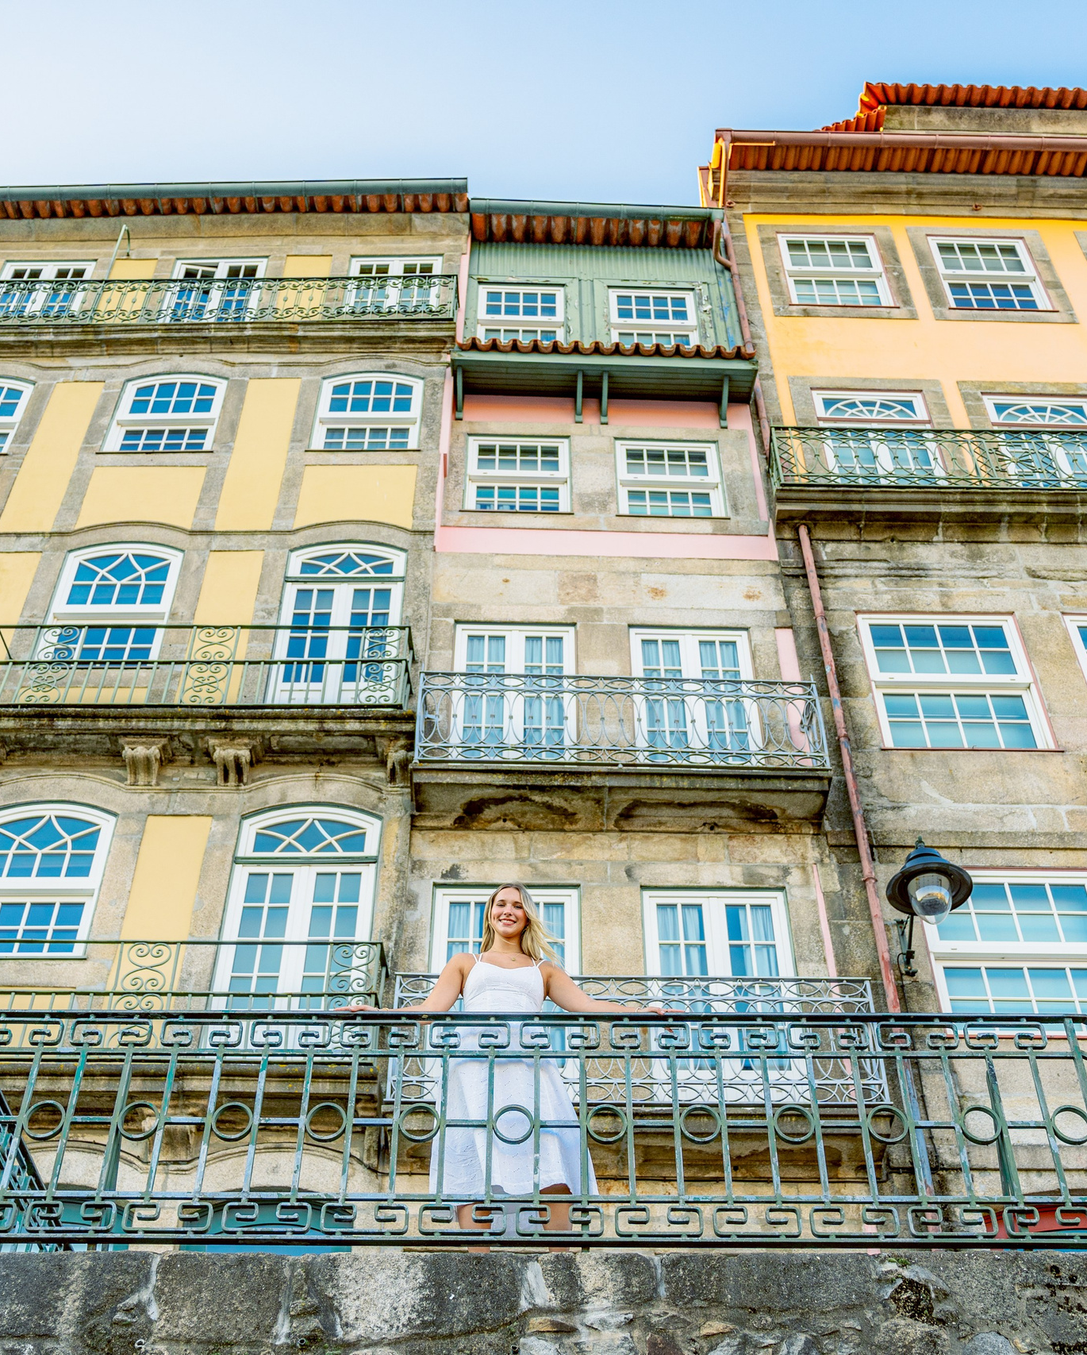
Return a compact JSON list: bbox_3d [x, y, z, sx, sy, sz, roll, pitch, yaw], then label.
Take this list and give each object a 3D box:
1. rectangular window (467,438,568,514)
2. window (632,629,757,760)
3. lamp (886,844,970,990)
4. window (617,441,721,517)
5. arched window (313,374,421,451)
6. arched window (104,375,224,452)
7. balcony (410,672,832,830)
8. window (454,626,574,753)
[{"bbox_3d":[-0.244,-2.061,15.988,1.060,1.210,0.137,1,-45,-1],"label":"rectangular window"},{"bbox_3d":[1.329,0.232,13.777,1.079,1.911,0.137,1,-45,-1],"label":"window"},{"bbox_3d":[2.866,1.620,11.770,0.620,0.930,0.780,1,-45,-1],"label":"lamp"},{"bbox_3d":[1.292,-2.017,16.005,1.067,1.209,0.137,1,-45,-1],"label":"window"},{"bbox_3d":[-1.834,-2.801,16.689,1.091,1.359,0.137,0,-45,0],"label":"arched window"},{"bbox_3d":[-3.964,-2.802,16.695,1.103,1.360,0.137,0,-45,0],"label":"arched window"},{"bbox_3d":[0.613,0.605,12.910,3.320,1.241,0.510,1,-45,-1],"label":"balcony"},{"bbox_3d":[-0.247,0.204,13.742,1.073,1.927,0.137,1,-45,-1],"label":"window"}]

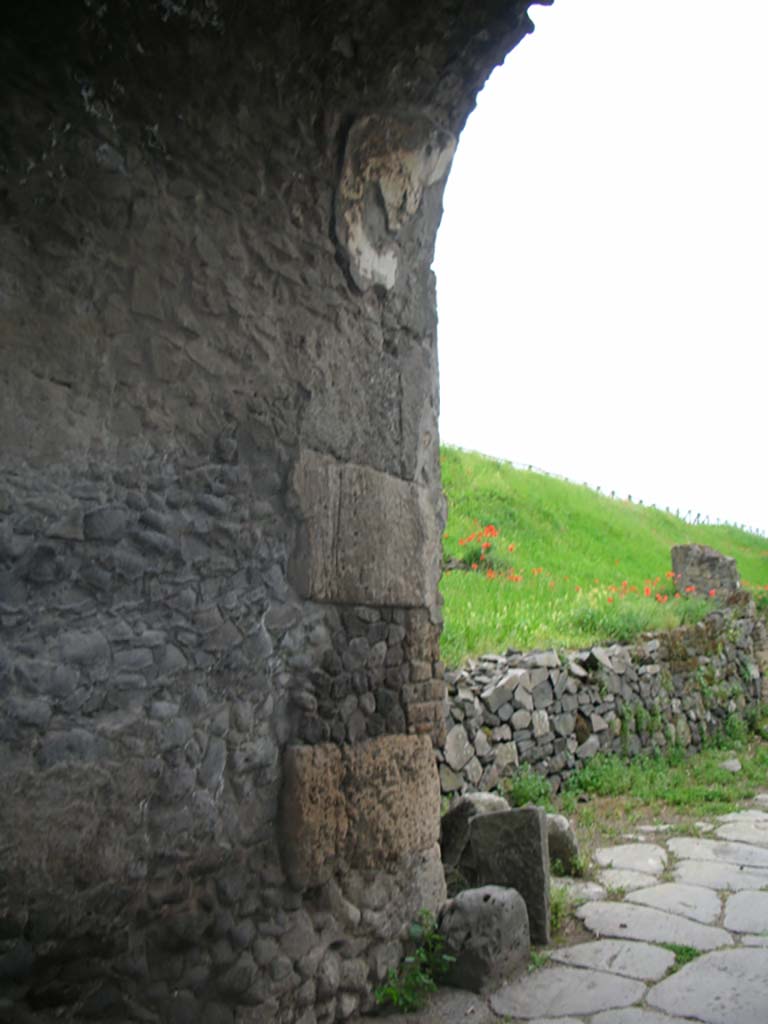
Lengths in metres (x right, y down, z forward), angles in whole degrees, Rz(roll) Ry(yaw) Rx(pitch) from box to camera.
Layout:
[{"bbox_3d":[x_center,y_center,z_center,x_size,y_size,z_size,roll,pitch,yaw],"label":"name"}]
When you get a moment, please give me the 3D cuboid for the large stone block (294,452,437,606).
[{"bbox_3d":[-0.222,0.135,5.321,0.450,0.682,1.124,-7,-11,38],"label":"large stone block"}]

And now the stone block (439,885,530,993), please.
[{"bbox_3d":[0.500,2.075,5.130,0.350,0.420,0.360,-5,-10,32],"label":"stone block"}]

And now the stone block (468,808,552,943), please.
[{"bbox_3d":[0.699,1.998,5.731,0.400,0.690,0.130,-4,-10,27],"label":"stone block"}]

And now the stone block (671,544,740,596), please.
[{"bbox_3d":[3.912,0.712,12.600,0.720,0.600,0.420,4,-9,-25],"label":"stone block"}]

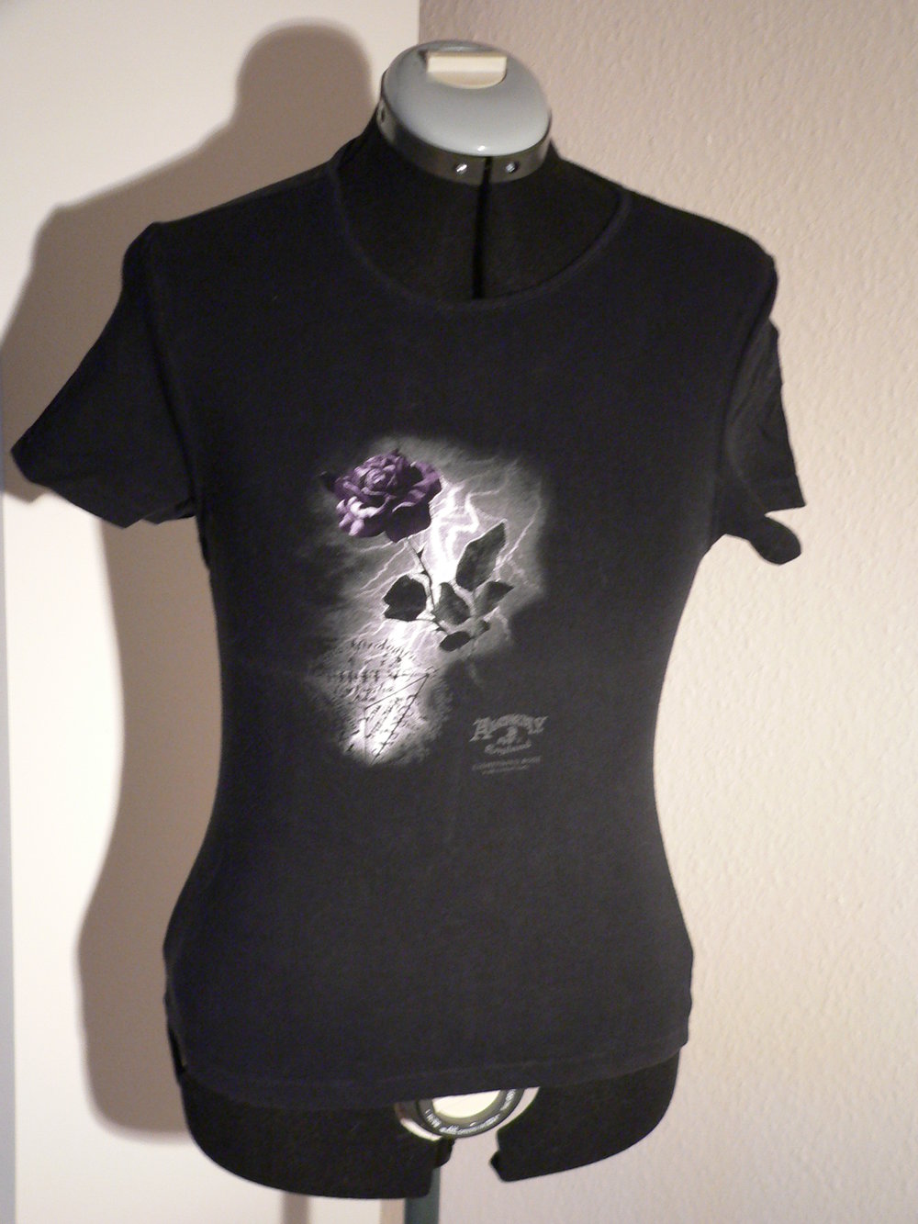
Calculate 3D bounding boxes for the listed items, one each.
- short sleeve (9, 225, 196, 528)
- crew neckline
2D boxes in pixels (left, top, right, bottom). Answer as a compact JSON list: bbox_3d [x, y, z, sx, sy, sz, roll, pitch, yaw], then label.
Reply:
[{"bbox_3d":[-0.217,-0.144,1.313,0.107,0.170,0.130,-1,16,-11],"label":"short sleeve"},{"bbox_3d":[0.008,-0.238,1.333,0.190,0.097,0.140,-1,16,-11],"label":"crew neckline"}]

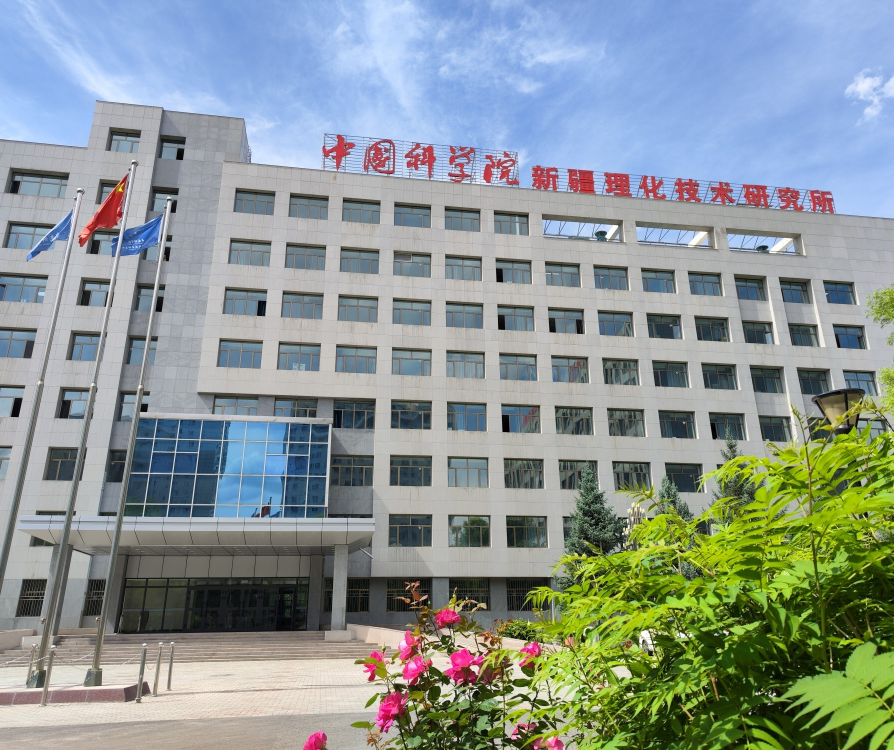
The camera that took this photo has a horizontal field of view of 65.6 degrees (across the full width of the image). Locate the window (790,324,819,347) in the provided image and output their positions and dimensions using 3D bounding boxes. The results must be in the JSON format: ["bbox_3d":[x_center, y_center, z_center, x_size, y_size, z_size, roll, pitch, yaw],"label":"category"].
[{"bbox_3d":[26.381,-2.915,51.161,2.500,1.850,0.200,3,-20,-9],"label":"window"}]

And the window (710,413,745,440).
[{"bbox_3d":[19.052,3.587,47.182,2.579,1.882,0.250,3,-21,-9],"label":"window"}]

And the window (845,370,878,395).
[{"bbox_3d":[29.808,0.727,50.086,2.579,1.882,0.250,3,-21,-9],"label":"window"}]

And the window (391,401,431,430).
[{"bbox_3d":[-2.280,2.650,44.347,2.595,1.908,0.200,3,-21,-9],"label":"window"}]

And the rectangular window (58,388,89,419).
[{"bbox_3d":[-21.961,1.720,41.197,2.010,1.848,0.150,3,-20,-9],"label":"rectangular window"}]

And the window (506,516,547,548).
[{"bbox_3d":[4.877,9.740,42.968,2.515,1.806,0.200,3,-20,-9],"label":"window"}]

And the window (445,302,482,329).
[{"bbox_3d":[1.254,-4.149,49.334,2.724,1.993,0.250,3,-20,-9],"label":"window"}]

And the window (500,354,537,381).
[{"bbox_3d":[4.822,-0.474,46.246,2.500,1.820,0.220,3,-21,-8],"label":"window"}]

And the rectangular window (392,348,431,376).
[{"bbox_3d":[-2.291,-0.751,45.363,2.600,1.900,0.200,3,-20,-9],"label":"rectangular window"}]

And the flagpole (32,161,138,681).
[{"bbox_3d":[-8.011,0.304,15.683,0.400,12.297,0.400,3,-20,-9],"label":"flagpole"}]

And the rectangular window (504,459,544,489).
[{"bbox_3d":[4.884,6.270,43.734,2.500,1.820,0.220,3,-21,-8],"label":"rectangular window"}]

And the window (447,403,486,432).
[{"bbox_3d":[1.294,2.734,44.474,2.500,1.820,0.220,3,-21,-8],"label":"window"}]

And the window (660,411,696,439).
[{"bbox_3d":[15.593,3.474,47.101,2.595,1.908,0.200,3,-21,-9],"label":"window"}]

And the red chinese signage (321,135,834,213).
[{"bbox_3d":[10.990,-15.202,53.188,40.315,2.961,0.400,3,-20,-9],"label":"red chinese signage"}]

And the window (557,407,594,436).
[{"bbox_3d":[8.527,3.077,46.239,2.591,1.889,0.150,3,-20,-9],"label":"window"}]

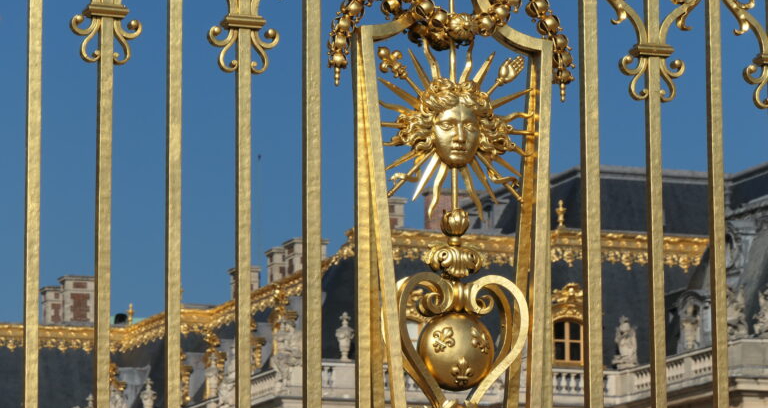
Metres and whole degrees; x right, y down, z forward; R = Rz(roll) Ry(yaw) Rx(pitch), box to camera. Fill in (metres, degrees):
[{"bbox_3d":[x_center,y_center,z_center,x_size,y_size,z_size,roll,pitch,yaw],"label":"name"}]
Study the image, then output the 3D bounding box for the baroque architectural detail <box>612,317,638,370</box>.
[{"bbox_3d":[8.621,4.942,116.029,0.880,1.899,0.880,-5,-11,26],"label":"baroque architectural detail"}]

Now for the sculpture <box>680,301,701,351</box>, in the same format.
[{"bbox_3d":[10.477,4.169,111.562,0.660,1.733,0.660,0,-10,0],"label":"sculpture"}]

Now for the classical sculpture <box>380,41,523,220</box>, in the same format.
[{"bbox_3d":[0.234,-0.234,10.030,0.490,0.540,0.200,3,-10,-18],"label":"classical sculpture"}]

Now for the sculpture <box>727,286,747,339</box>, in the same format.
[{"bbox_3d":[11.675,3.631,108.710,1.000,1.919,1.000,-5,-11,26],"label":"sculpture"}]

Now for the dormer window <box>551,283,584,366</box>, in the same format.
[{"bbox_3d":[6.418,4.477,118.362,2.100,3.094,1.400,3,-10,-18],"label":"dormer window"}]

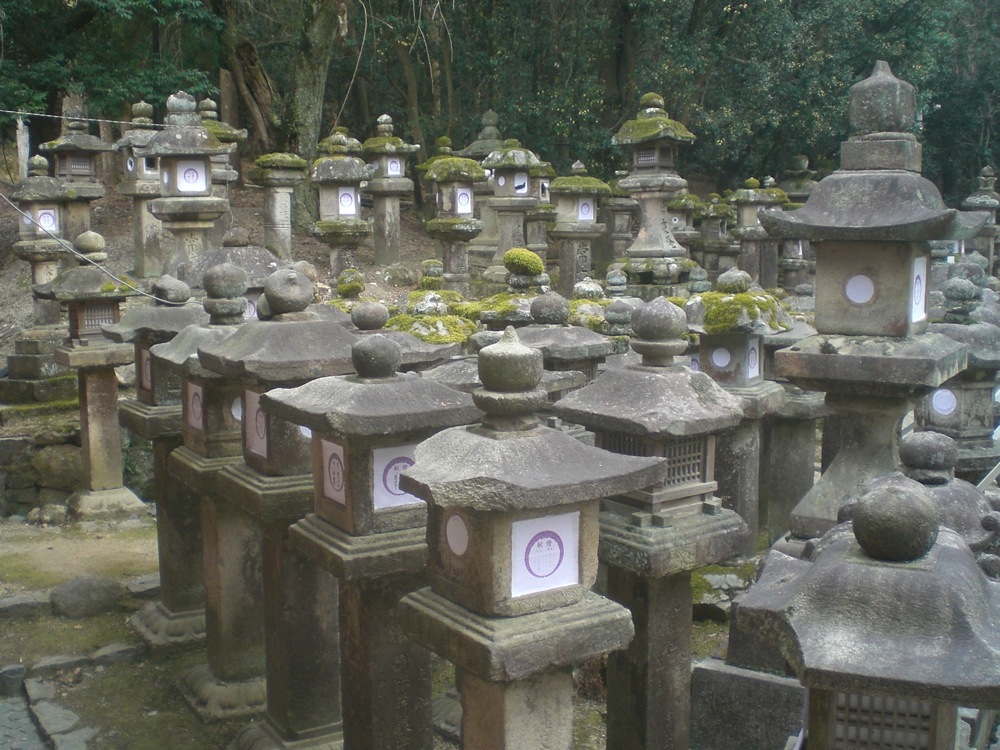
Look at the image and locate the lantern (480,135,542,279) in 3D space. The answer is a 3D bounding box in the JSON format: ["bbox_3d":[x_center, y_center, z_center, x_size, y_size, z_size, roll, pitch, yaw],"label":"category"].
[{"bbox_3d":[0.123,-1.880,12.526,0.540,1.602,0.540,-8,12,-42],"label":"lantern"}]

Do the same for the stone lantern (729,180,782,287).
[{"bbox_3d":[3.515,-1.899,15.331,0.530,1.664,0.530,5,11,32],"label":"stone lantern"}]

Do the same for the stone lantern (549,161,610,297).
[{"bbox_3d":[0.839,-1.398,11.365,0.450,1.595,0.450,-8,13,-37],"label":"stone lantern"}]

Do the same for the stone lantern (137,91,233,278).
[{"bbox_3d":[-2.548,-1.395,8.940,0.630,1.778,0.630,-6,11,-34],"label":"stone lantern"}]

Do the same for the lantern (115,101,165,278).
[{"bbox_3d":[-3.644,-1.938,11.441,0.500,1.798,0.500,7,12,40],"label":"lantern"}]

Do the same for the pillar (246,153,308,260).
[{"bbox_3d":[-2.469,-1.888,12.293,0.500,1.185,0.500,-7,11,-38],"label":"pillar"}]

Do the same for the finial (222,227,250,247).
[{"bbox_3d":[-1.757,-0.924,7.321,0.180,0.126,0.180,-6,12,-30],"label":"finial"}]

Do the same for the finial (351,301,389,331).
[{"bbox_3d":[-0.575,-0.265,4.878,0.172,0.132,0.172,0,10,0],"label":"finial"}]

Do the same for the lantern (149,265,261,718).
[{"bbox_3d":[-1.189,0.510,4.792,0.520,1.971,0.520,-6,12,-30],"label":"lantern"}]

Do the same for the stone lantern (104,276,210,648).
[{"bbox_3d":[-1.666,0.439,5.620,0.550,1.875,0.550,-6,12,-30],"label":"stone lantern"}]

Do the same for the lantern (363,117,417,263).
[{"bbox_3d":[-1.347,-2.244,13.341,0.520,1.798,0.520,-8,12,-40],"label":"lantern"}]

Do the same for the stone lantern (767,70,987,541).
[{"bbox_3d":[1.507,-0.183,4.452,0.680,2.090,0.680,6,12,32],"label":"stone lantern"}]

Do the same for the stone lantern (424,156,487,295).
[{"bbox_3d":[-0.423,-1.308,10.441,0.520,1.474,0.500,-9,14,-42],"label":"stone lantern"}]

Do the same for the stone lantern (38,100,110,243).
[{"bbox_3d":[-3.956,-1.727,10.256,0.550,1.538,0.550,8,13,39],"label":"stone lantern"}]

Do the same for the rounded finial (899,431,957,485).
[{"bbox_3d":[1.366,0.263,3.499,0.177,0.154,0.177,-6,12,-30],"label":"rounded finial"}]

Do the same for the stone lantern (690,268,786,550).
[{"bbox_3d":[1.545,0.217,7.143,0.540,1.827,0.540,5,10,30],"label":"stone lantern"}]

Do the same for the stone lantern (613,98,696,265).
[{"bbox_3d":[1.782,-2.242,12.863,0.760,2.077,0.760,6,11,35],"label":"stone lantern"}]

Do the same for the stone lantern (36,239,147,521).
[{"bbox_3d":[-2.637,-0.018,7.194,0.560,1.829,0.560,-6,11,-32],"label":"stone lantern"}]

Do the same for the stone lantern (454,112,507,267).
[{"bbox_3d":[-0.117,-2.396,14.363,0.720,2.077,0.720,-8,12,-40],"label":"stone lantern"}]

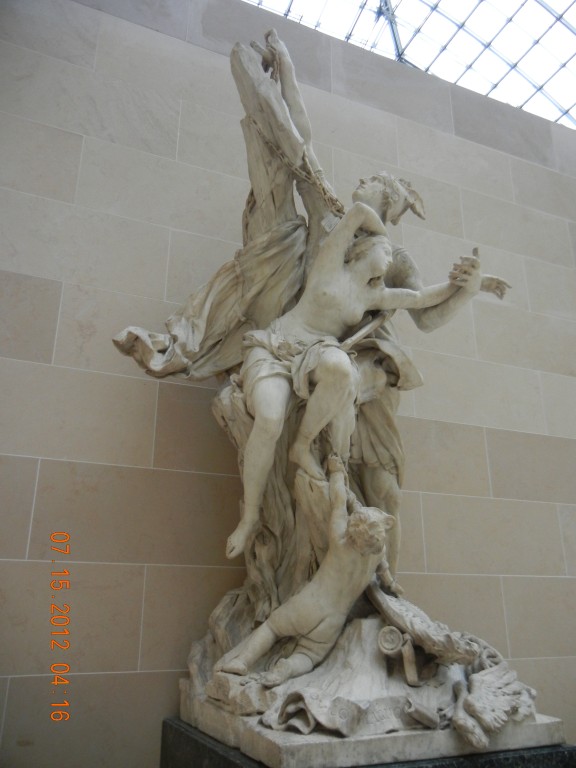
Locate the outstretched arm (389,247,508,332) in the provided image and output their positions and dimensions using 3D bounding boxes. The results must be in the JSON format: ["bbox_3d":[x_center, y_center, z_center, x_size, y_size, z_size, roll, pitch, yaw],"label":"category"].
[{"bbox_3d":[0.716,-0.414,2.949,0.540,0.360,0.220,9,-20,-23],"label":"outstretched arm"}]

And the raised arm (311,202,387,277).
[{"bbox_3d":[0.258,-0.616,2.838,0.300,0.310,0.220,9,-20,-23],"label":"raised arm"}]

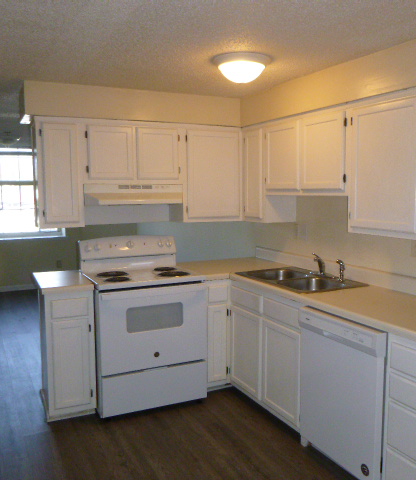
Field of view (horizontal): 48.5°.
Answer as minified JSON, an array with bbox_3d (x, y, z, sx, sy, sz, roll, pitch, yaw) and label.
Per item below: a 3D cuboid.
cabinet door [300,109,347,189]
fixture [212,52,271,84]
[{"bbox_3d":[0.728,-0.546,2.917,0.032,0.460,0.434,-3,7,-26],"label":"cabinet door"},{"bbox_3d":[0.185,-0.946,2.575,0.332,0.137,0.332,0,6,0],"label":"fixture"}]

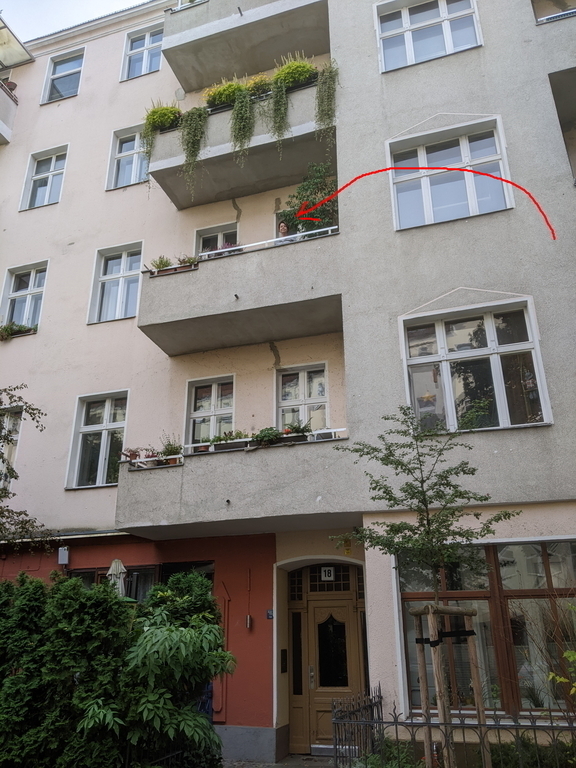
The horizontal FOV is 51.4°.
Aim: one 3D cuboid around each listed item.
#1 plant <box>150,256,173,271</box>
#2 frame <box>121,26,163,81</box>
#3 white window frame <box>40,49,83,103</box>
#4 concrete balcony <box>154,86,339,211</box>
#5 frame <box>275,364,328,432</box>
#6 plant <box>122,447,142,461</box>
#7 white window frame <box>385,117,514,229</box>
[{"bbox_3d":[-2.349,-2.203,11.160,0.460,0.350,0.270,-7,-23,16],"label":"plant"},{"bbox_3d":[-3.601,-8.296,15.059,1.150,1.720,0.200,-7,-23,17],"label":"frame"},{"bbox_3d":[-5.842,-8.028,15.734,1.150,1.711,0.200,-7,-23,17],"label":"white window frame"},{"bbox_3d":[-0.774,-4.836,12.406,3.888,1.217,1.222,-7,-25,16],"label":"concrete balcony"},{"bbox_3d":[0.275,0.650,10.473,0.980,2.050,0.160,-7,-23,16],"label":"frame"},{"bbox_3d":[-2.529,1.131,9.745,0.306,0.240,0.250,-7,-23,17],"label":"plant"},{"bbox_3d":[2.680,-3.472,10.034,1.874,1.940,0.253,-7,-25,16],"label":"white window frame"}]

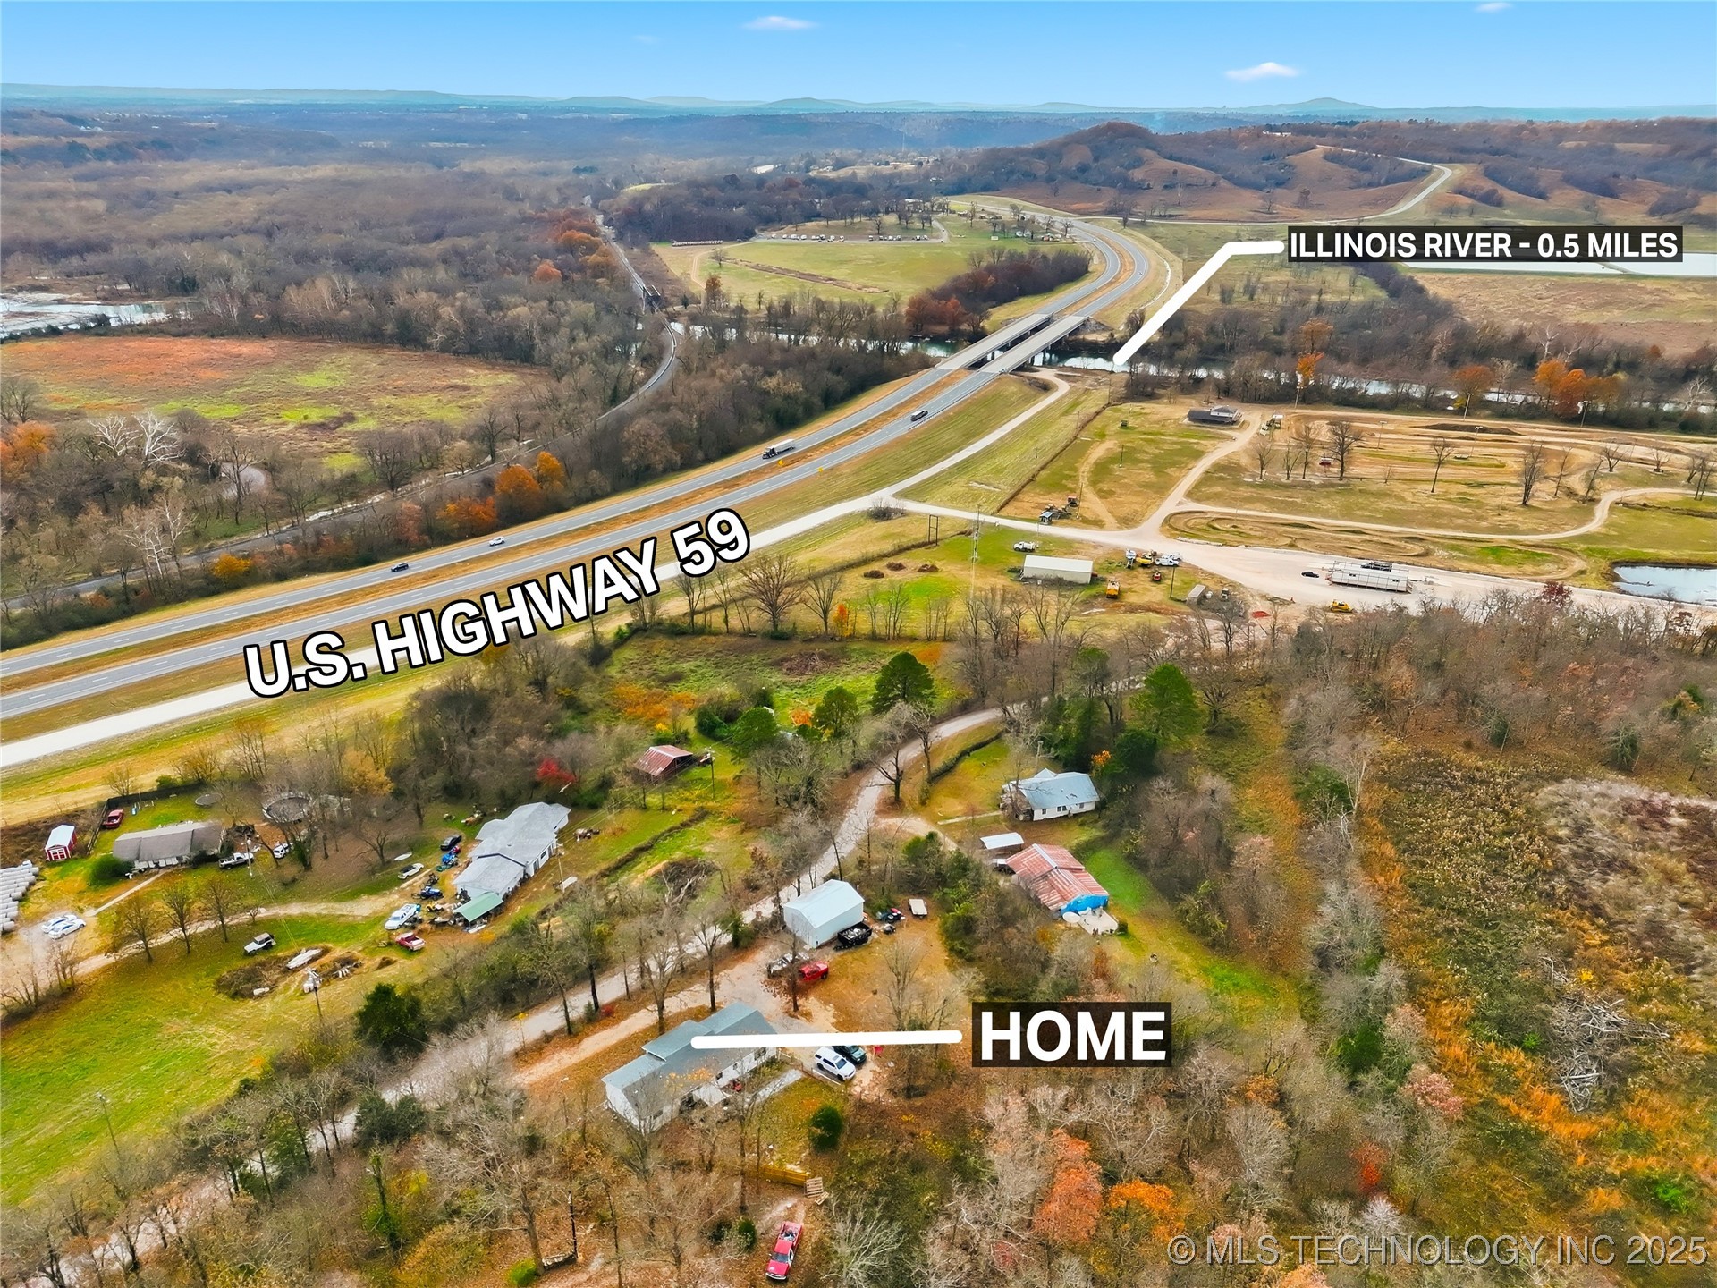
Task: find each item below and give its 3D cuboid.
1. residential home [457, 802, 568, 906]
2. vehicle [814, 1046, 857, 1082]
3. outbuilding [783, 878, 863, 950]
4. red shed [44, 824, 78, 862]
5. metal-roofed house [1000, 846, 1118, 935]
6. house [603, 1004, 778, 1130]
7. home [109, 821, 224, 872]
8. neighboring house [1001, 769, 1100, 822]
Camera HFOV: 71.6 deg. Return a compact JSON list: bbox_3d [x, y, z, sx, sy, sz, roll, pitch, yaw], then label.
[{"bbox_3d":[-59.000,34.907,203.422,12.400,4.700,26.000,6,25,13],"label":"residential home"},{"bbox_3d":[-2.897,53.935,152.627,5.300,1.900,2.040,18,30,34],"label":"vehicle"},{"bbox_3d":[-5.278,40.854,182.634,9.790,5.000,7.270,-21,32,-39],"label":"outbuilding"},{"bbox_3d":[-138.050,34.483,206.483,3.200,2.950,6.100,-10,26,-20],"label":"red shed"},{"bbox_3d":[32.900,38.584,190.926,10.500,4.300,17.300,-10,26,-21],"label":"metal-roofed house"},{"bbox_3d":[-18.942,47.512,135.644,18.540,4.500,9.320,-20,32,-38],"label":"house"},{"bbox_3d":[-118.010,34.454,204.787,15.900,4.400,9.300,-8,25,-16],"label":"home"},{"bbox_3d":[35.507,26.733,217.973,13.500,4.600,11.000,-8,26,-17],"label":"neighboring house"}]

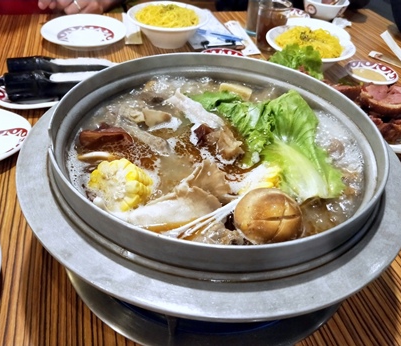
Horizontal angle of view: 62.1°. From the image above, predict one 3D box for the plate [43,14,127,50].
[{"bbox_3d":[-0.235,-0.284,0.686,0.166,0.023,0.166,4,43,-4],"label":"plate"}]

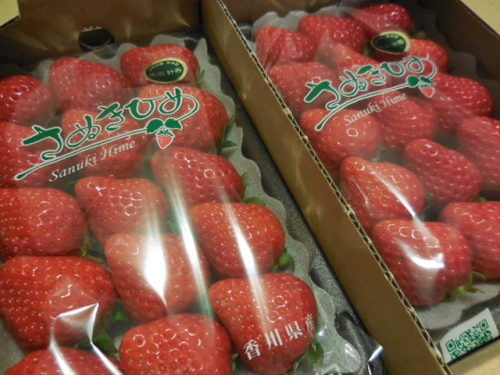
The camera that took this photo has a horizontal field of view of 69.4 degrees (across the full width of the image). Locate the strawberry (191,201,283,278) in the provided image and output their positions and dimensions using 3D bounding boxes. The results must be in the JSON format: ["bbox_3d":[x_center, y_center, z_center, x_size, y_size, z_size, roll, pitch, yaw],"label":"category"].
[{"bbox_3d":[-0.005,0.021,0.145,0.038,0.031,0.031,23,55,11],"label":"strawberry"}]

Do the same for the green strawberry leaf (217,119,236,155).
[{"bbox_3d":[-0.012,-0.026,0.181,0.010,0.012,0.017,-15,57,-15],"label":"green strawberry leaf"}]

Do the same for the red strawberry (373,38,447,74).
[{"bbox_3d":[0.100,-0.075,0.225,0.040,0.033,0.036,15,54,6],"label":"red strawberry"}]

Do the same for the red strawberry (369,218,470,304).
[{"bbox_3d":[0.077,0.034,0.162,0.045,0.038,0.038,17,55,-28],"label":"red strawberry"}]

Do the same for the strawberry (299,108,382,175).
[{"bbox_3d":[0.048,-0.023,0.194,0.046,0.038,0.038,17,55,-28],"label":"strawberry"}]

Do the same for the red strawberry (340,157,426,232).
[{"bbox_3d":[0.060,0.004,0.164,0.039,0.032,0.035,34,58,19],"label":"red strawberry"}]

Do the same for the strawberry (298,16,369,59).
[{"bbox_3d":[0.053,-0.093,0.233,0.040,0.033,0.037,30,57,16],"label":"strawberry"}]

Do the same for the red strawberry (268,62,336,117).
[{"bbox_3d":[0.030,-0.052,0.202,0.039,0.032,0.035,31,57,16],"label":"red strawberry"}]

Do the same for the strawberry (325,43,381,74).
[{"bbox_3d":[0.065,-0.070,0.218,0.038,0.032,0.034,40,60,22],"label":"strawberry"}]

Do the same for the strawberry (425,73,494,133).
[{"bbox_3d":[0.123,-0.050,0.214,0.042,0.035,0.035,17,55,-28],"label":"strawberry"}]

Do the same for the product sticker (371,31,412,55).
[{"bbox_3d":[0.083,-0.086,0.214,0.024,0.001,0.017,1,79,8],"label":"product sticker"}]

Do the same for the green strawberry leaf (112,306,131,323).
[{"bbox_3d":[-0.054,0.053,0.151,0.008,0.004,0.006,0,59,-4],"label":"green strawberry leaf"}]

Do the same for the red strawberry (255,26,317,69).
[{"bbox_3d":[0.021,-0.082,0.222,0.038,0.031,0.034,37,59,20],"label":"red strawberry"}]

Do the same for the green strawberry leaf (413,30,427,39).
[{"bbox_3d":[0.116,-0.105,0.247,0.009,0.006,0.007,-15,57,-15],"label":"green strawberry leaf"}]

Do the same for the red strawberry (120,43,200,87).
[{"bbox_3d":[-0.052,-0.066,0.212,0.045,0.035,0.035,17,55,-28],"label":"red strawberry"}]

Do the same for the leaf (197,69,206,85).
[{"bbox_3d":[-0.028,-0.064,0.208,0.006,0.009,0.006,-15,57,-15],"label":"leaf"}]

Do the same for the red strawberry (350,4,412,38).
[{"bbox_3d":[0.090,-0.107,0.246,0.042,0.034,0.034,17,55,-28],"label":"red strawberry"}]

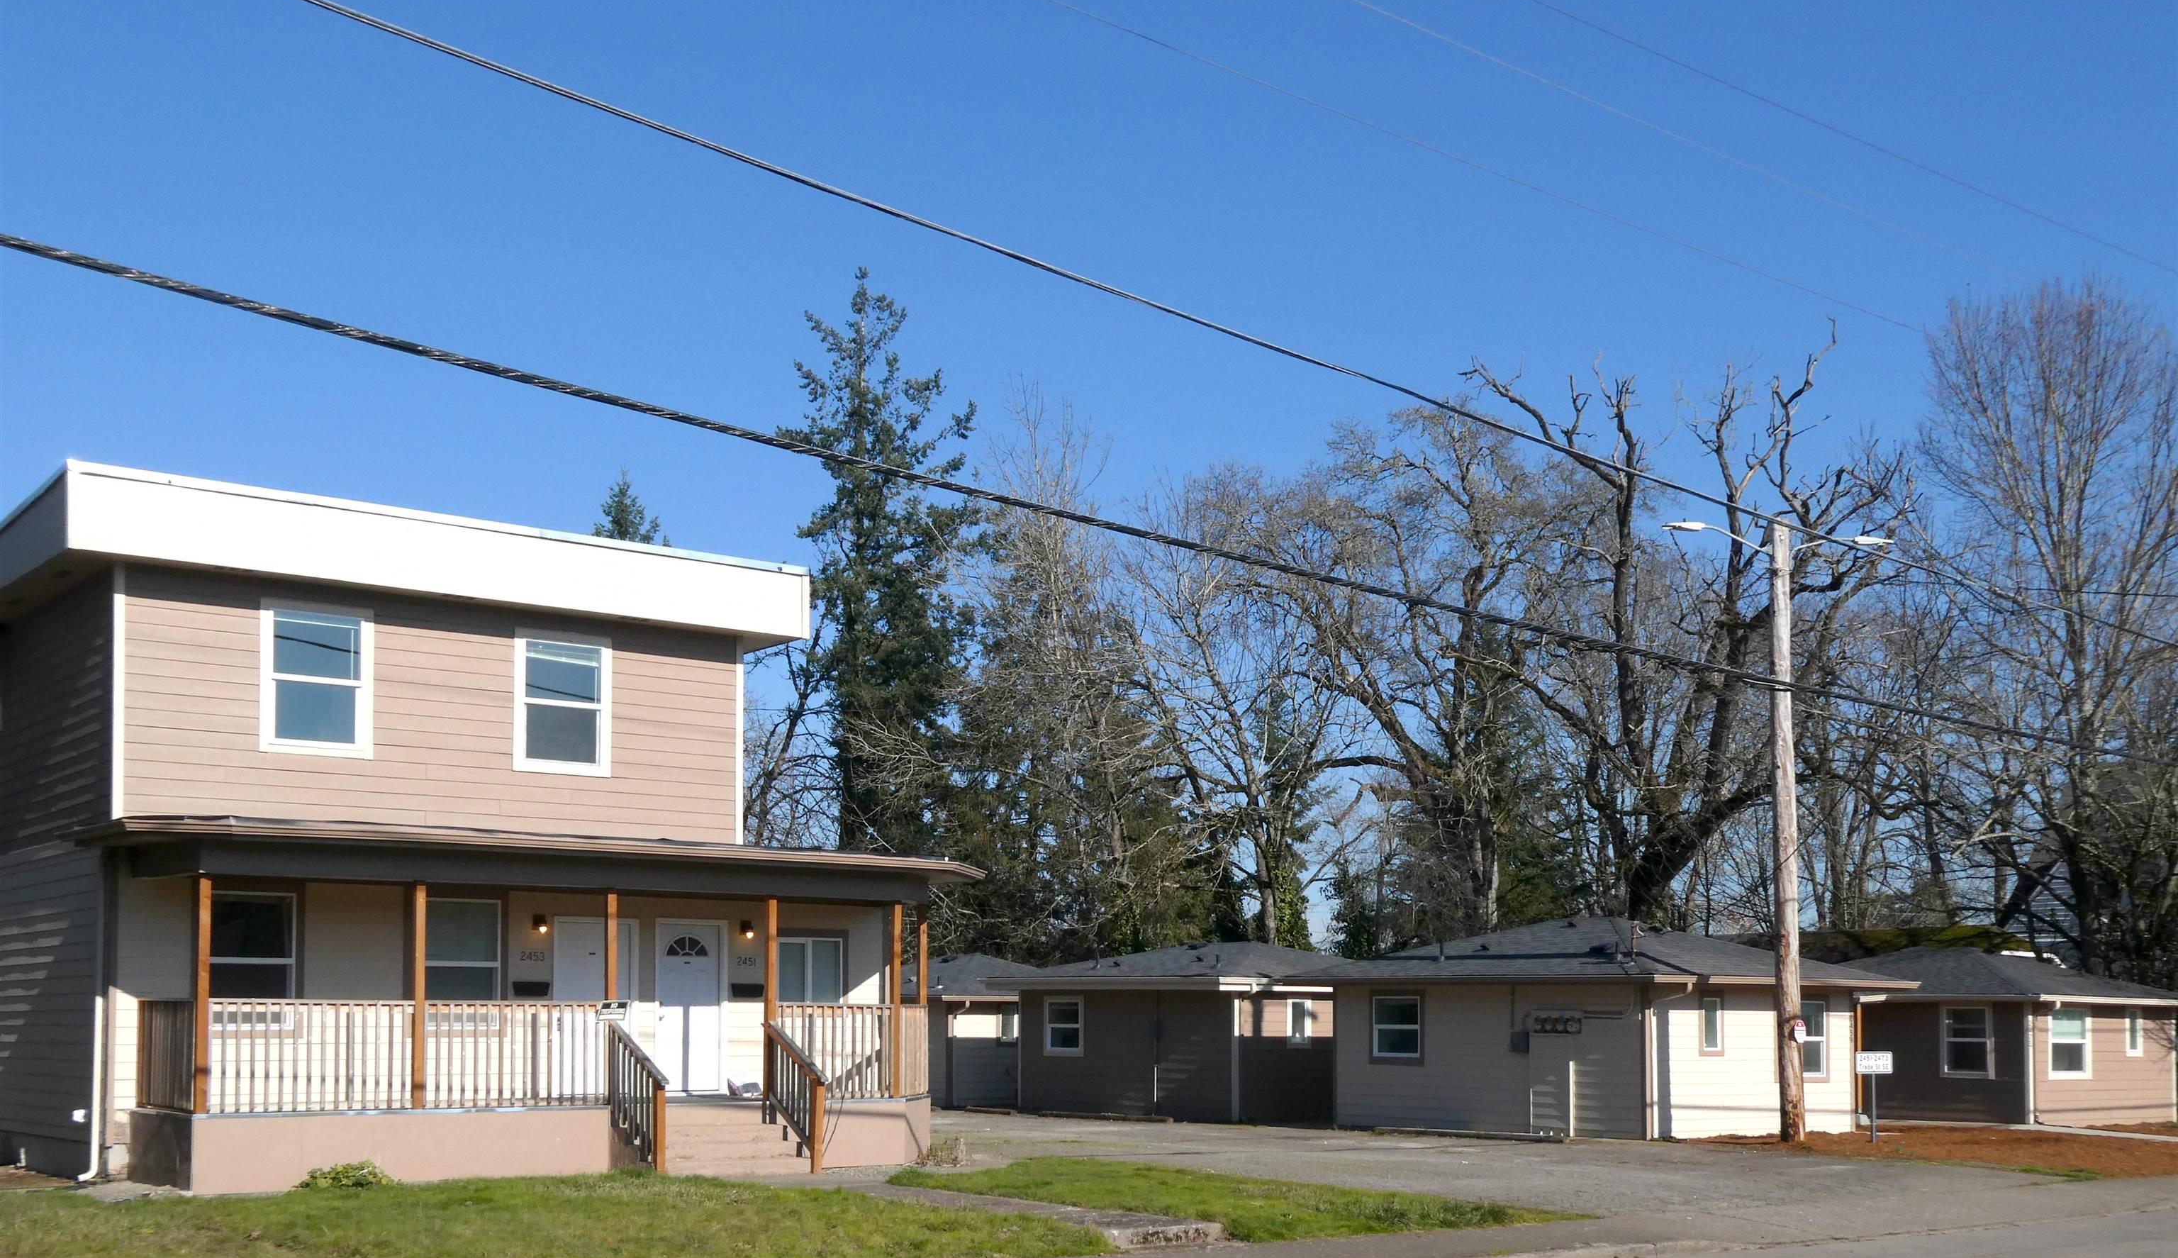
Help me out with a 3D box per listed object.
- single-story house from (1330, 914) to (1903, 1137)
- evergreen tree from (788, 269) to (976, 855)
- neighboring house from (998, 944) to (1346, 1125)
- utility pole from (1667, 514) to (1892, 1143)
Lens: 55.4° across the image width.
[{"bbox_3d":[8.550,6.420,34.800,6.700,3.500,7.700,5,-9,-35],"label":"single-story house"},{"bbox_3d":[-5.775,1.260,58.000,6.000,22.500,6.000,1,-7,-6],"label":"evergreen tree"},{"bbox_3d":[2.850,7.450,40.800,6.500,3.400,7.600,5,-9,-35],"label":"neighboring house"},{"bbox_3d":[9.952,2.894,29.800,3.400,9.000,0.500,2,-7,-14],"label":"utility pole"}]

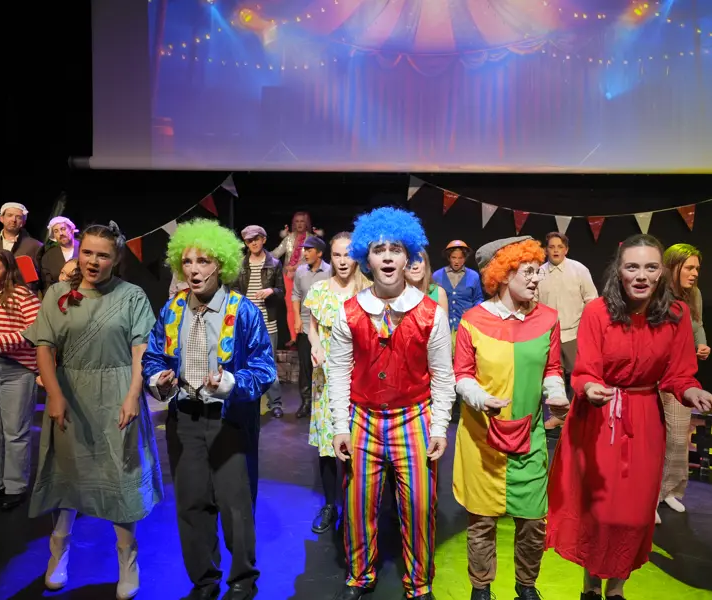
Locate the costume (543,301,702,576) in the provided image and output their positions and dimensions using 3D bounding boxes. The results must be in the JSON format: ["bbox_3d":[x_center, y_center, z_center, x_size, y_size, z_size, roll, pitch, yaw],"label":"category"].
[{"bbox_3d":[1.074,0.534,2.400,0.540,1.150,0.480,2,5,14],"label":"costume"}]

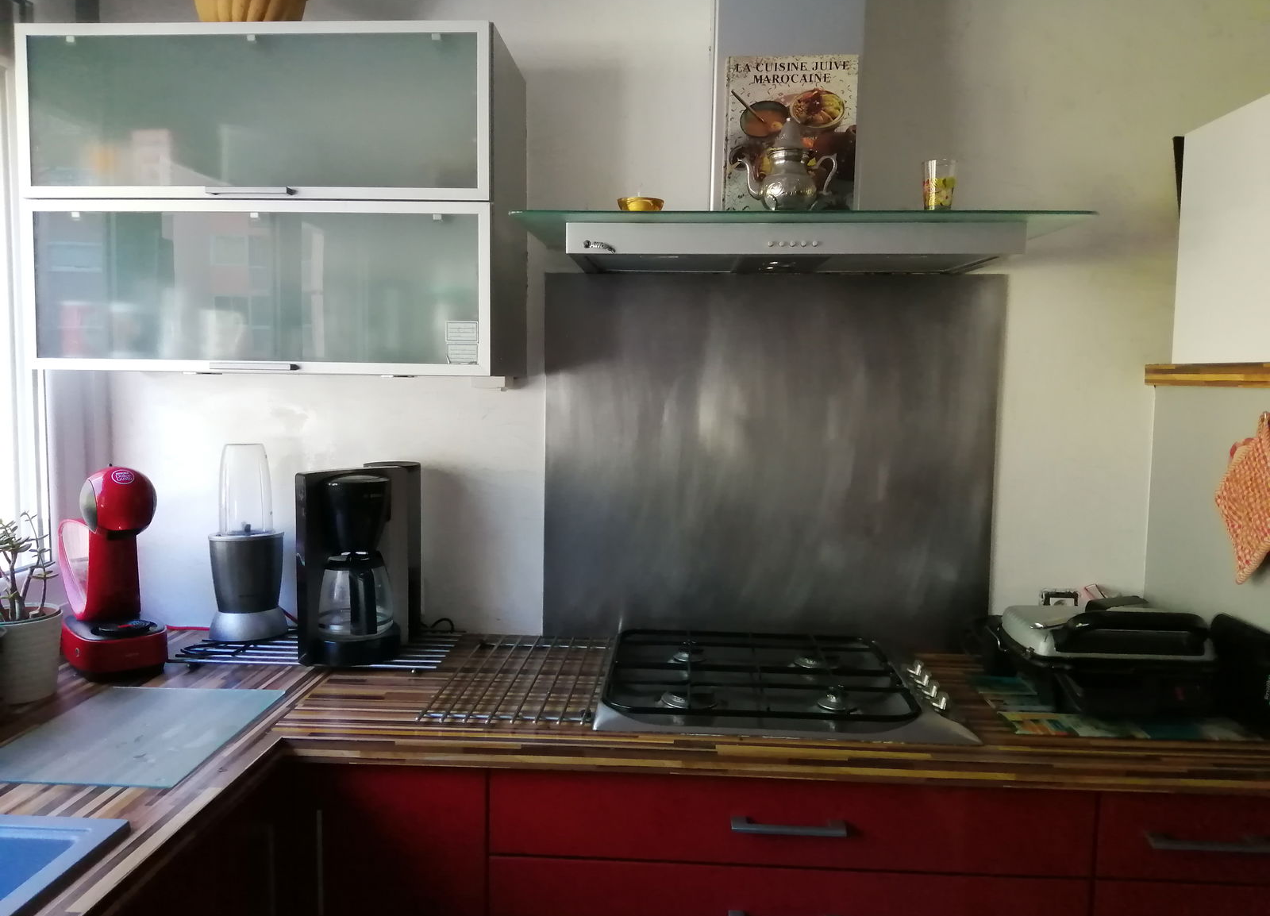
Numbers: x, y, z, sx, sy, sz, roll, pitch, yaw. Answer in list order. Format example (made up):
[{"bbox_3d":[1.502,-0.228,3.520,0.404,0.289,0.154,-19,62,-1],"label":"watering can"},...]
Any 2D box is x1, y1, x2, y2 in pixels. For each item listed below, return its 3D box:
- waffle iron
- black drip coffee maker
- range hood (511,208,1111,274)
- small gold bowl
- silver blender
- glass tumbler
[{"bbox_3d":[0.802,0.337,1.660,0.275,0.143,0.270,1,5,3],"label":"waffle iron"},{"bbox_3d":[-0.502,0.192,1.773,0.215,0.346,0.185,-3,6,-35],"label":"black drip coffee maker"},{"bbox_3d":[0.261,-0.372,1.685,0.900,0.051,0.435,1,5,3],"label":"range hood"},{"bbox_3d":[0.009,-0.400,1.523,0.075,0.027,0.075,1,5,0],"label":"small gold bowl"},{"bbox_3d":[-0.773,0.160,1.909,0.147,0.379,0.147,-1,5,-22],"label":"silver blender"},{"bbox_3d":[0.473,-0.420,1.486,0.053,0.085,0.053,1,5,3],"label":"glass tumbler"}]

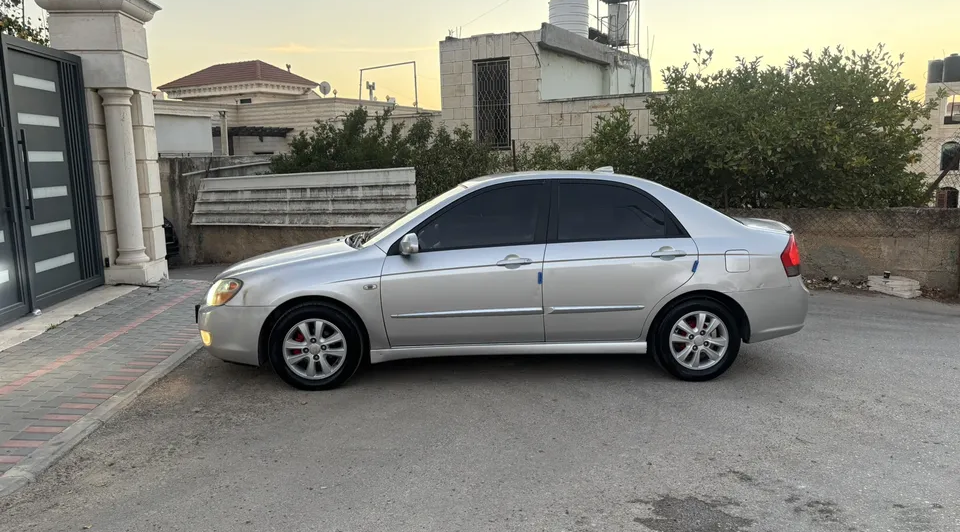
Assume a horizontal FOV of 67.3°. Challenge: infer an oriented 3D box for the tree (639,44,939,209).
[{"bbox_3d":[4.250,-1.888,10.000,3.900,2.350,2.900,1,9,16],"label":"tree"}]

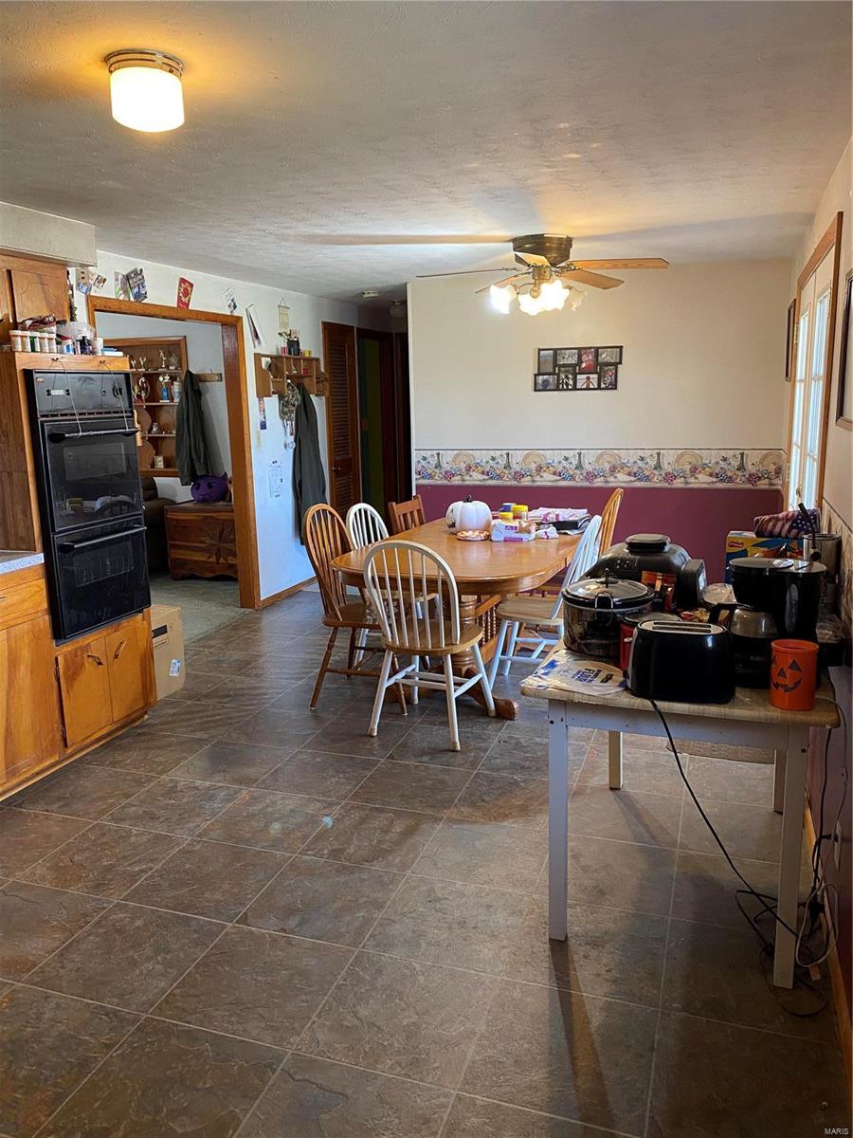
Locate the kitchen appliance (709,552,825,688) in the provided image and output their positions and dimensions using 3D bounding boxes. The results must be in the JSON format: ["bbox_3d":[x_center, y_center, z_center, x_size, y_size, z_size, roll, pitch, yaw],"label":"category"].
[{"bbox_3d":[0.884,0.137,2.246,0.270,0.308,0.190,3,12,19],"label":"kitchen appliance"}]

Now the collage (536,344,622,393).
[{"bbox_3d":[1.027,-1.346,5.755,0.591,0.290,0.023,3,12,19],"label":"collage"}]

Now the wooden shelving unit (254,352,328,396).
[{"bbox_3d":[-1.041,-1.518,6.741,0.129,0.320,0.975,3,12,19],"label":"wooden shelving unit"}]

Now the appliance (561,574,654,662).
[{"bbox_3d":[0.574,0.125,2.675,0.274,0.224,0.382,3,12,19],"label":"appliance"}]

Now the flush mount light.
[{"bbox_3d":[-0.695,-1.179,2.125,0.185,0.135,0.185,-1,11,0],"label":"flush mount light"}]

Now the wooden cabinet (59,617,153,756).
[{"bbox_3d":[-1.726,0.480,3.941,0.623,0.498,0.664,3,12,19],"label":"wooden cabinet"}]

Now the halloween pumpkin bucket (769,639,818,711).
[{"bbox_3d":[0.887,0.255,2.060,0.107,0.150,0.107,7,14,35],"label":"halloween pumpkin bucket"}]

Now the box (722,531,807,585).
[{"bbox_3d":[1.113,0.040,2.738,0.285,0.300,0.130,2,12,17],"label":"box"}]

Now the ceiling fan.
[{"bbox_3d":[0.617,-1.546,4.508,1.278,0.398,1.278,3,12,19],"label":"ceiling fan"}]

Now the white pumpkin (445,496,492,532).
[{"bbox_3d":[0.242,-0.323,4.935,0.266,0.216,0.266,-1,11,0],"label":"white pumpkin"}]

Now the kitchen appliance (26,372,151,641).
[{"bbox_3d":[-1.653,-0.307,3.781,0.560,1.100,0.590,3,12,19],"label":"kitchen appliance"}]

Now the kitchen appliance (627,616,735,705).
[{"bbox_3d":[0.643,0.228,2.167,0.275,0.172,0.158,2,12,16],"label":"kitchen appliance"}]

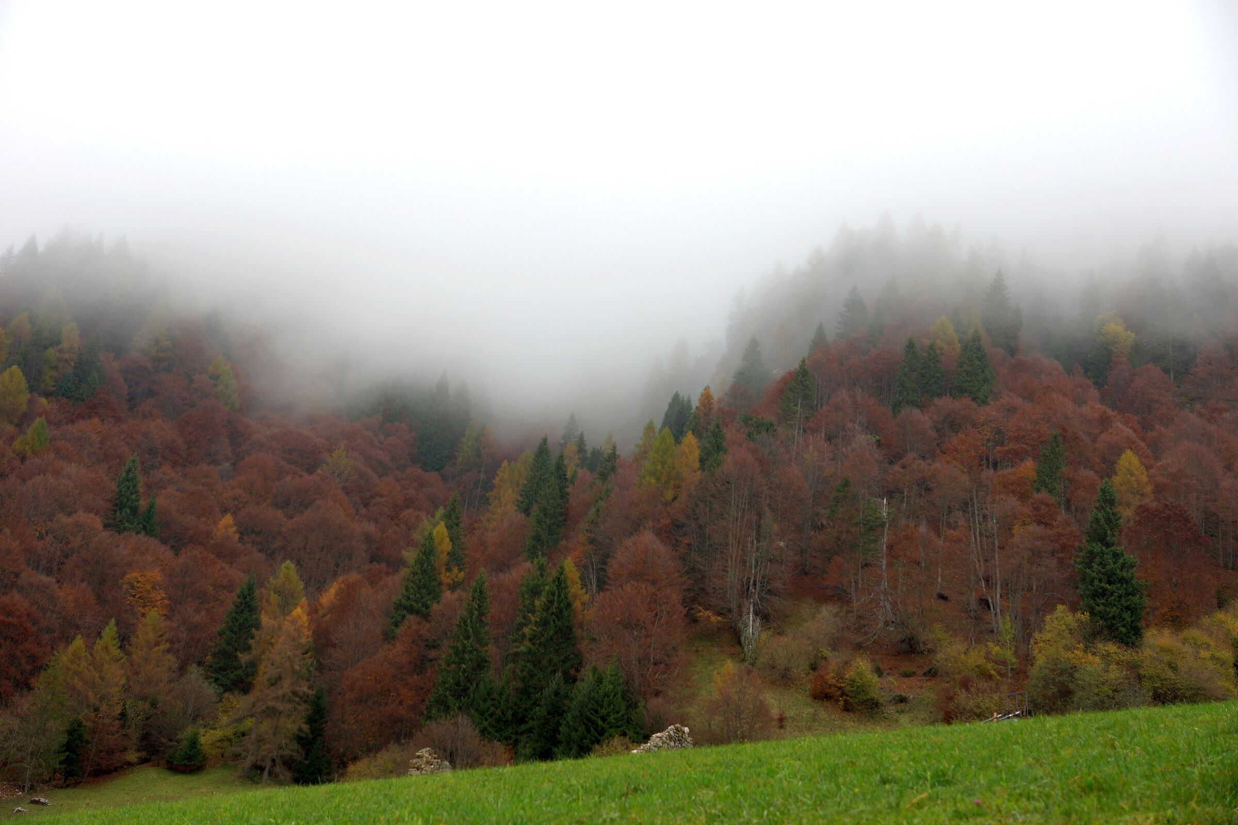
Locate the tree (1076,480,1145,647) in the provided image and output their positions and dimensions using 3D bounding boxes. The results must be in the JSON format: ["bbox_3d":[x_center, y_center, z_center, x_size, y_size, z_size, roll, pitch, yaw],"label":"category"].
[{"bbox_3d":[42.110,13.700,123.890,6.100,16.000,6.100,0,-8,0],"label":"tree"}]

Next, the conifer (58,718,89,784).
[{"bbox_3d":[-40.760,25.400,108.000,2.240,4.960,2.240,3,-7,-20],"label":"conifer"}]

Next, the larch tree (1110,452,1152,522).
[{"bbox_3d":[78.330,12.900,220.000,6.190,14.670,6.190,1,-10,0],"label":"larch tree"}]

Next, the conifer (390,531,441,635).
[{"bbox_3d":[-22.090,20.260,158.990,5.600,14.500,5.600,0,-8,0],"label":"conifer"}]

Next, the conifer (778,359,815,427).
[{"bbox_3d":[29.490,-1.530,240.000,6.270,15.400,6.270,-1,-7,7],"label":"conifer"}]

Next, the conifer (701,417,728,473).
[{"bbox_3d":[17.090,7.680,260.000,4.880,13.780,4.880,1,-10,0],"label":"conifer"}]

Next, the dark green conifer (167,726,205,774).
[{"bbox_3d":[-42.080,32.820,140.000,3.550,4.550,3.550,1,-10,0],"label":"dark green conifer"}]

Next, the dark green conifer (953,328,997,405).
[{"bbox_3d":[57.840,-5.590,235.000,7.240,16.700,7.240,-2,-7,14],"label":"dark green conifer"}]

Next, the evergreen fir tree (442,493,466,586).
[{"bbox_3d":[-23.979,20.260,210.000,3.798,16.879,3.798,0,-6,0],"label":"evergreen fir tree"}]

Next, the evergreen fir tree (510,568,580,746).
[{"bbox_3d":[-6.400,22.250,130.000,6.180,17.270,6.180,0,-7,-3],"label":"evergreen fir tree"}]

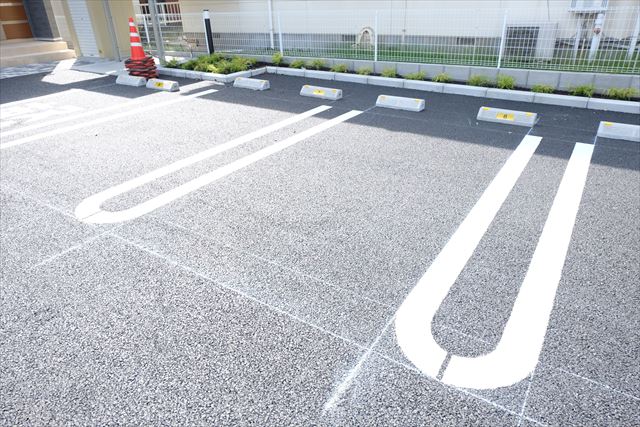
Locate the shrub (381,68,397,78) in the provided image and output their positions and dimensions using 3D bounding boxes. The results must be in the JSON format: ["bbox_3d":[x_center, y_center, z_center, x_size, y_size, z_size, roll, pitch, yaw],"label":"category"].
[{"bbox_3d":[1.115,-2.283,6.940,0.260,0.170,0.240,-1,28,1],"label":"shrub"}]

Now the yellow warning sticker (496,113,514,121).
[{"bbox_3d":[2.056,-1.071,4.729,0.174,0.068,0.005,16,0,30],"label":"yellow warning sticker"}]

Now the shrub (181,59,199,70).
[{"bbox_3d":[-2.429,-2.767,7.979,0.330,0.220,0.320,16,32,30],"label":"shrub"}]

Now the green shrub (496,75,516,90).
[{"bbox_3d":[2.602,-1.826,5.953,0.260,0.210,0.250,16,32,30],"label":"green shrub"}]

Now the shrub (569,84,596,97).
[{"bbox_3d":[3.358,-1.578,5.482,0.300,0.175,0.270,16,32,30],"label":"shrub"}]

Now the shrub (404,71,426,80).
[{"bbox_3d":[1.488,-2.161,6.700,0.350,0.160,0.280,16,32,30],"label":"shrub"}]

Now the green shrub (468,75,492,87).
[{"bbox_3d":[2.310,-1.913,6.165,0.310,0.180,0.270,16,32,30],"label":"green shrub"}]

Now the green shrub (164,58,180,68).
[{"bbox_3d":[-2.869,-2.911,8.297,0.290,0.200,0.280,16,32,30],"label":"green shrub"}]

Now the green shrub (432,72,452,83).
[{"bbox_3d":[1.845,-2.052,6.465,0.280,0.170,0.250,16,32,30],"label":"green shrub"}]

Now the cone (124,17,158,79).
[{"bbox_3d":[-3.289,-2.977,7.678,0.400,1.010,0.400,16,32,30],"label":"cone"}]

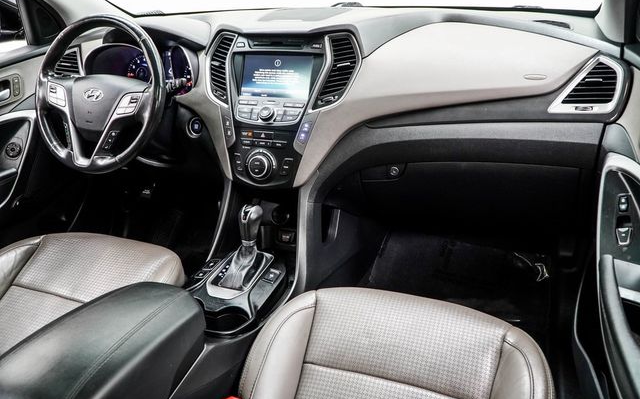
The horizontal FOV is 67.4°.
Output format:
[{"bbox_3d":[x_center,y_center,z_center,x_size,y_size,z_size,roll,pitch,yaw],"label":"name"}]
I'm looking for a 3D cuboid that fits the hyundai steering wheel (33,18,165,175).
[{"bbox_3d":[-0.516,-0.247,1.149,0.374,0.374,0.100,7,4,19],"label":"hyundai steering wheel"}]

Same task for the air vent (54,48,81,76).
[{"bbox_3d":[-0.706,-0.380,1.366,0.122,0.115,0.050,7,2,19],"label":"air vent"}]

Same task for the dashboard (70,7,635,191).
[{"bbox_3d":[-0.067,-0.265,1.249,1.460,0.420,0.460,7,24,19],"label":"dashboard"}]

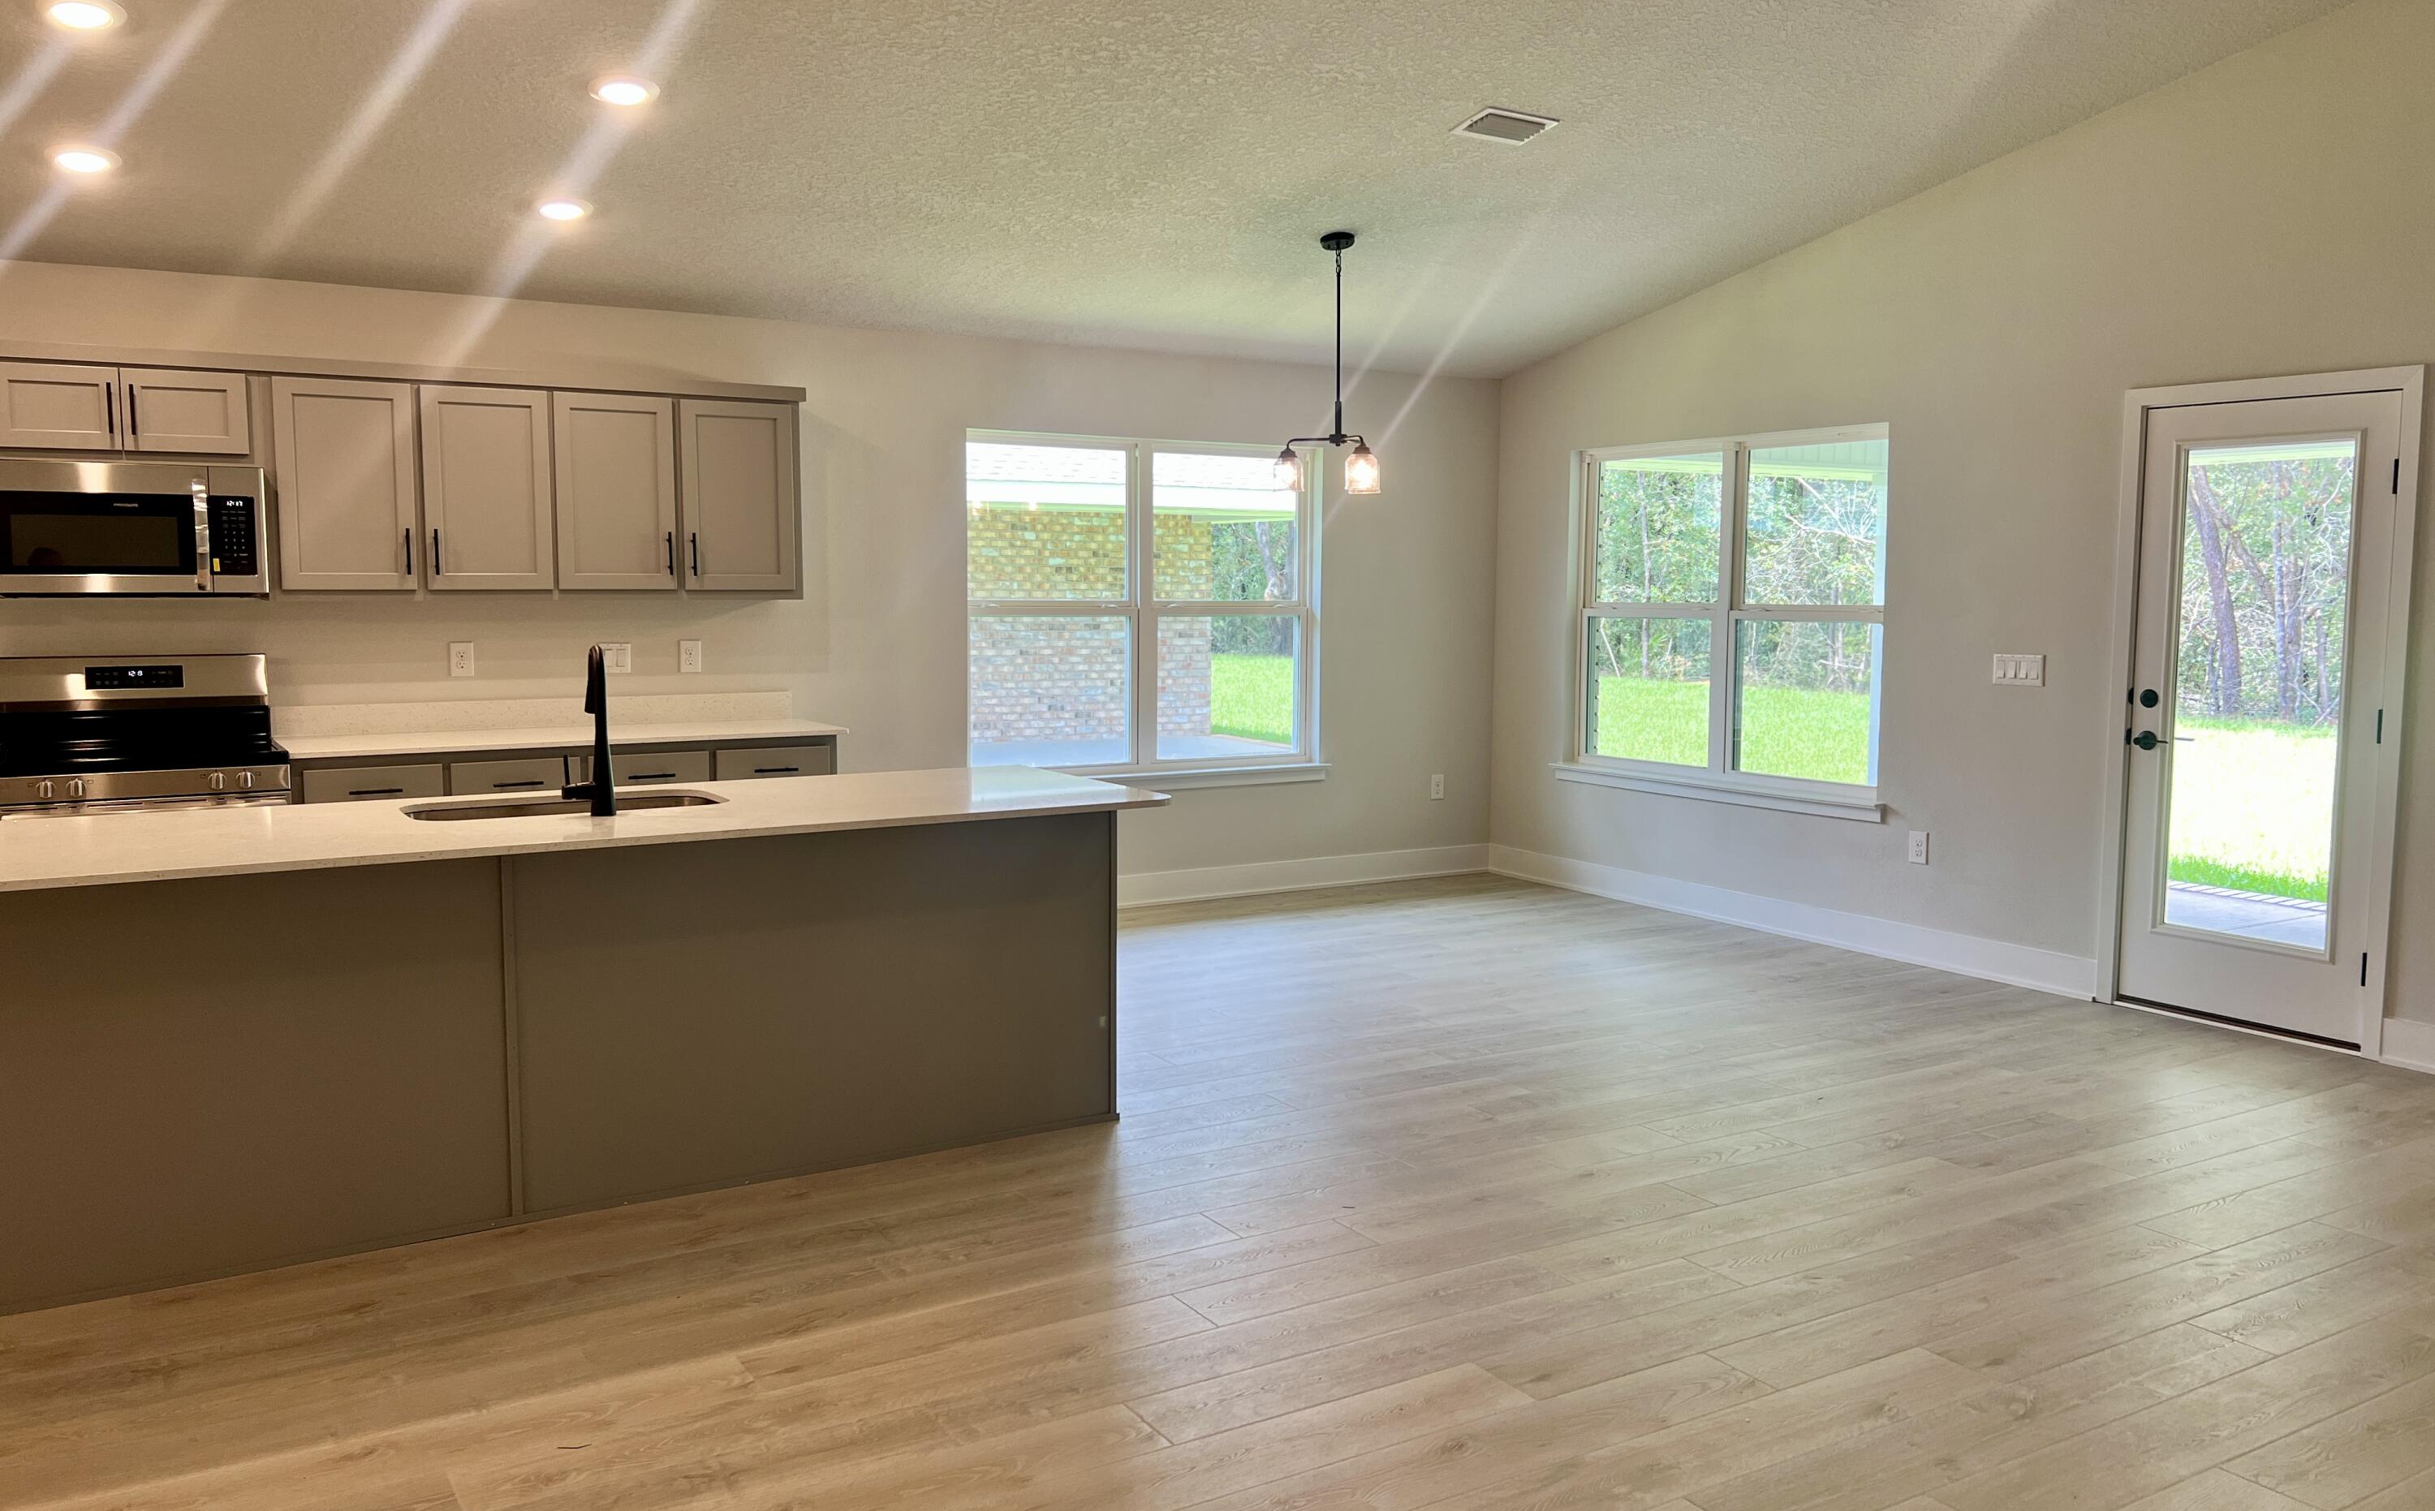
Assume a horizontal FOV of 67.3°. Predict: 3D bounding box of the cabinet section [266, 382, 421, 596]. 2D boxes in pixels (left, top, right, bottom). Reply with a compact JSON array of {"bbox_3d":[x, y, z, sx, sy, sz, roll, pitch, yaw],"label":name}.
[{"bbox_3d":[-3.002,-0.916,6.279,0.448,0.719,0.322,-3,6,-32],"label":"cabinet section"}]

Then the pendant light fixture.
[{"bbox_3d":[0.408,-1.462,6.865,0.400,0.950,0.430,0,5,0],"label":"pendant light fixture"}]

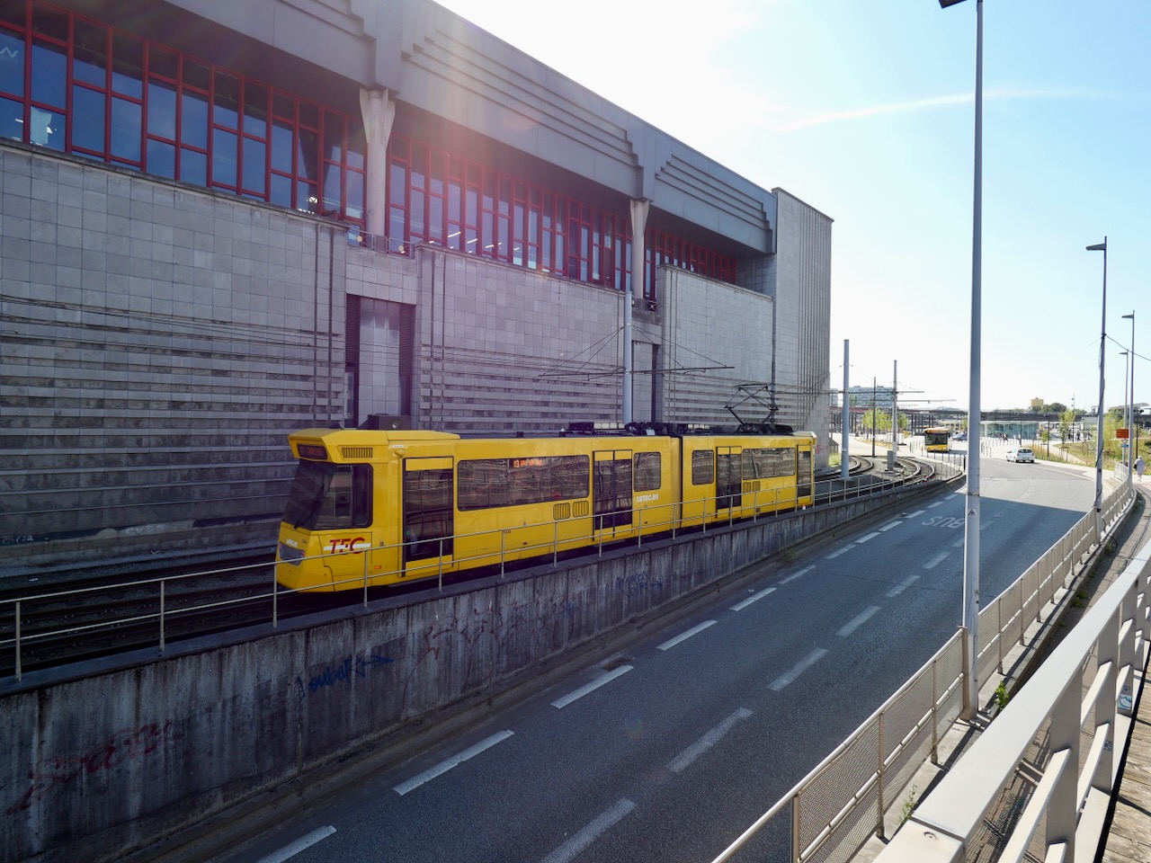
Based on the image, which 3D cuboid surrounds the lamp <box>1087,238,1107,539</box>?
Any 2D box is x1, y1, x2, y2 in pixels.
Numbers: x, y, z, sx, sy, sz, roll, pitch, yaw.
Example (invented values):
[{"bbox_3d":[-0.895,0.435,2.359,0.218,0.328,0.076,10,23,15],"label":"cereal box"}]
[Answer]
[{"bbox_3d":[14.385,-1.115,16.603,0.300,8.500,0.500,1,0,-44],"label":"lamp"}]

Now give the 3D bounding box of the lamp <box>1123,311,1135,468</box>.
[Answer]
[{"bbox_3d":[25.099,-1.279,27.203,0.300,8.500,0.500,1,0,-44],"label":"lamp"}]

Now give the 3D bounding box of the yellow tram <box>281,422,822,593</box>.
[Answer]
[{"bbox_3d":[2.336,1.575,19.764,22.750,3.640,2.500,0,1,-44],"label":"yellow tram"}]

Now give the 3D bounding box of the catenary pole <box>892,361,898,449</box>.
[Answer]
[{"bbox_3d":[25.642,-1.673,47.992,0.380,8.250,0.380,1,0,-44],"label":"catenary pole"}]

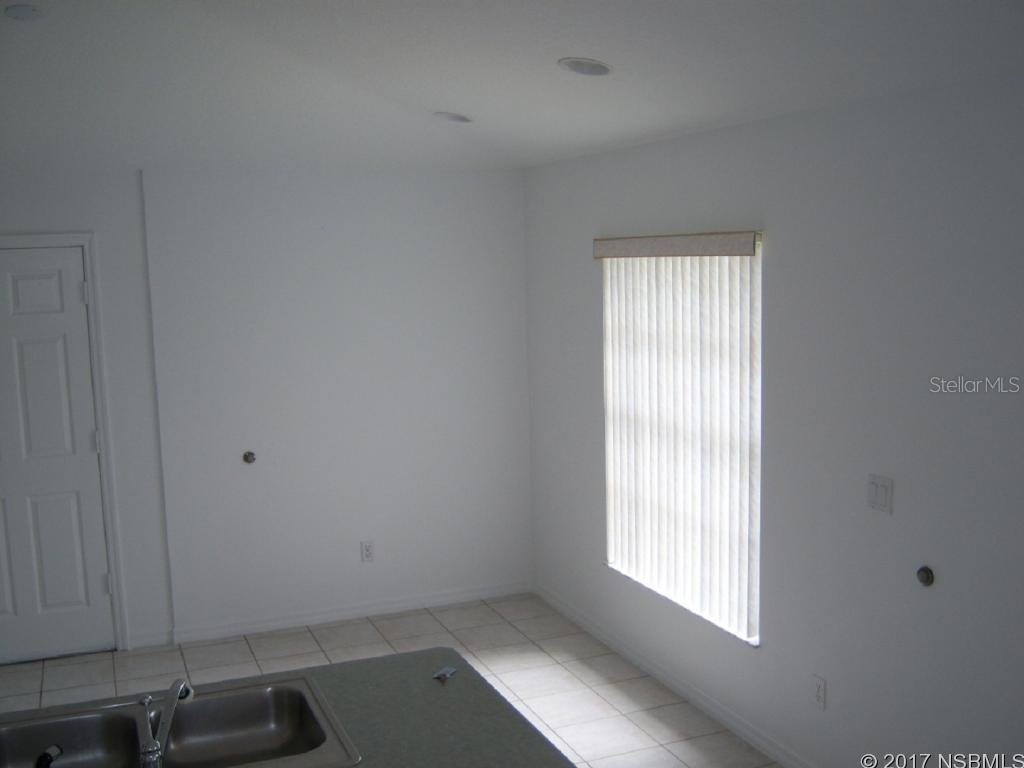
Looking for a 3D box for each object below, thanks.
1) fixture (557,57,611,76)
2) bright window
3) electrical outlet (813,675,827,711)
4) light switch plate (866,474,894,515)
[{"bbox_3d":[0.238,-1.041,3.509,0.190,0.030,0.190,9,2,-24],"label":"fixture"},{"bbox_3d":[0.672,0.161,4.519,0.100,1.560,1.220,-5,8,-23],"label":"bright window"},{"bbox_3d":[1.079,1.088,3.759,0.015,0.114,0.072,-5,8,-23],"label":"electrical outlet"},{"bbox_3d":[1.171,0.352,3.402,0.015,0.114,0.118,-5,8,-23],"label":"light switch plate"}]

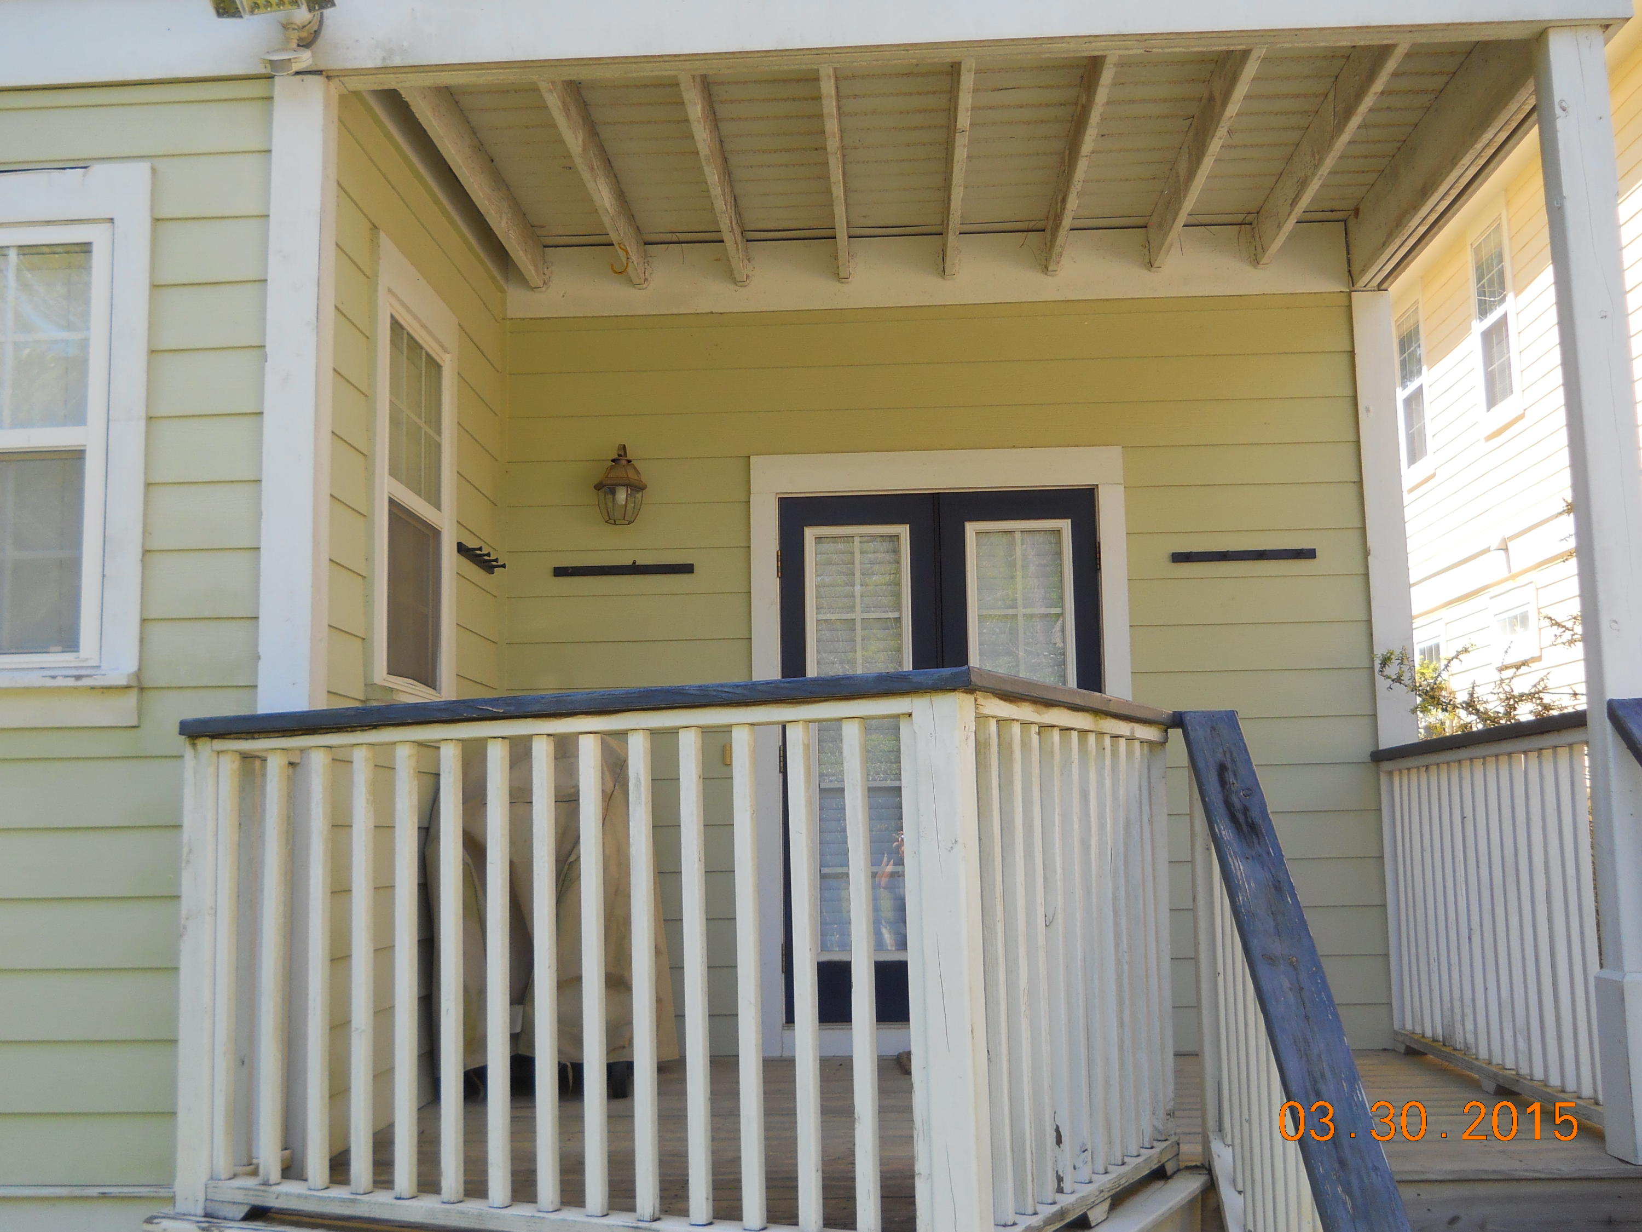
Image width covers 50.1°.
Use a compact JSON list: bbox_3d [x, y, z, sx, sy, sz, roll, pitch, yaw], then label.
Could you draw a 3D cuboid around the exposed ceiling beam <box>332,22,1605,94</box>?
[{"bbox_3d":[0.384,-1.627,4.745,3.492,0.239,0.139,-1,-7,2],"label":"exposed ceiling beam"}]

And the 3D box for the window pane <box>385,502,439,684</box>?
[{"bbox_3d":[-1.277,-0.045,5.508,0.020,0.545,0.600,-1,-7,2],"label":"window pane"}]

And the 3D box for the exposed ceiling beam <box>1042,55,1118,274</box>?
[{"bbox_3d":[0.865,-1.572,5.876,0.040,0.185,2.079,-1,-7,2],"label":"exposed ceiling beam"}]

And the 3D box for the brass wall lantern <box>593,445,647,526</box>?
[{"bbox_3d":[-0.775,-0.504,6.782,0.209,0.322,0.239,-1,-7,2],"label":"brass wall lantern"}]

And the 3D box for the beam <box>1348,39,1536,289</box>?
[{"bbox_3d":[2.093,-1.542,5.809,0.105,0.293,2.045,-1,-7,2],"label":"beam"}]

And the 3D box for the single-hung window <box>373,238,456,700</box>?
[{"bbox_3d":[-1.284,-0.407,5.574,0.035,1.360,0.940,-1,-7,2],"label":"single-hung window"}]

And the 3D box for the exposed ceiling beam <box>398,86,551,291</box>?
[{"bbox_3d":[-1.171,-1.524,5.958,0.040,0.185,2.079,-1,-7,2],"label":"exposed ceiling beam"}]

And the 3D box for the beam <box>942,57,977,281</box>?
[{"bbox_3d":[0.467,-1.551,5.875,0.040,0.183,2.045,-1,-7,2],"label":"beam"}]

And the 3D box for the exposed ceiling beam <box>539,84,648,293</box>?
[{"bbox_3d":[-0.754,-1.519,5.921,0.040,0.183,2.045,-1,-7,2],"label":"exposed ceiling beam"}]

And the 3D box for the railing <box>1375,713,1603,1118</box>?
[{"bbox_3d":[2.093,0.920,5.512,0.139,1.095,2.159,-1,-7,2],"label":"railing"}]

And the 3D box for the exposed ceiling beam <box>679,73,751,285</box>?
[{"bbox_3d":[-0.351,-1.530,5.906,0.040,0.183,2.045,-1,-7,2],"label":"exposed ceiling beam"}]

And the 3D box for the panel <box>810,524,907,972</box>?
[{"bbox_3d":[0.158,0.476,6.737,0.410,1.661,0.035,-1,-7,2],"label":"panel"}]

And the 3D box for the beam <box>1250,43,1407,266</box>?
[{"bbox_3d":[1.684,-1.583,5.830,0.040,0.183,2.045,-1,-7,2],"label":"beam"}]

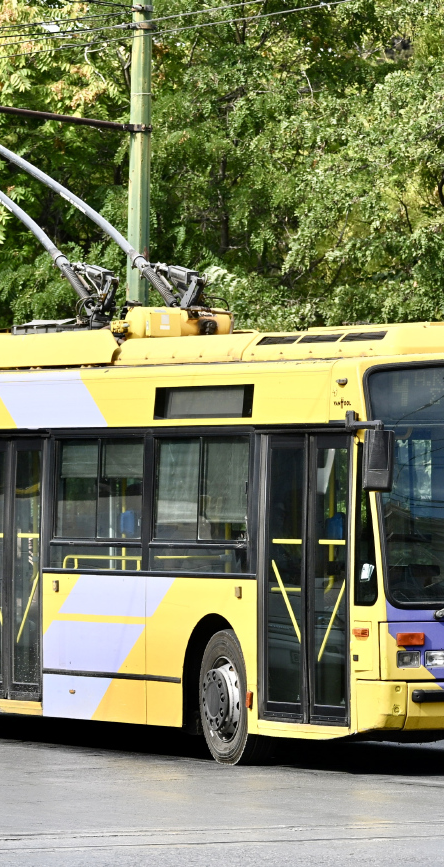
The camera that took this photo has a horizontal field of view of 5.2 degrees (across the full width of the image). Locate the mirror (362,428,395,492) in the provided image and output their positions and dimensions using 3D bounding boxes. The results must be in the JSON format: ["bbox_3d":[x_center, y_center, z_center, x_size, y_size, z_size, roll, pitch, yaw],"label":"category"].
[{"bbox_3d":[1.053,0.181,32.722,0.230,0.420,0.140,0,-1,-5],"label":"mirror"}]

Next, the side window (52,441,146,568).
[{"bbox_3d":[-0.921,0.534,36.596,0.060,1.000,1.504,3,-2,-28],"label":"side window"}]

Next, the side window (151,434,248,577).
[{"bbox_3d":[-0.143,0.507,34.673,0.050,0.942,1.379,1,-1,-31],"label":"side window"}]

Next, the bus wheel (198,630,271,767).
[{"bbox_3d":[0.142,1.865,34.456,0.290,0.955,0.955,0,-1,-26],"label":"bus wheel"}]

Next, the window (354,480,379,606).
[{"bbox_3d":[1.006,0.613,33.034,0.060,1.097,0.330,3,-2,-28],"label":"window"}]

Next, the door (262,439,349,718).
[{"bbox_3d":[0.607,0.990,33.434,0.080,1.951,1.176,1,-1,-31],"label":"door"}]

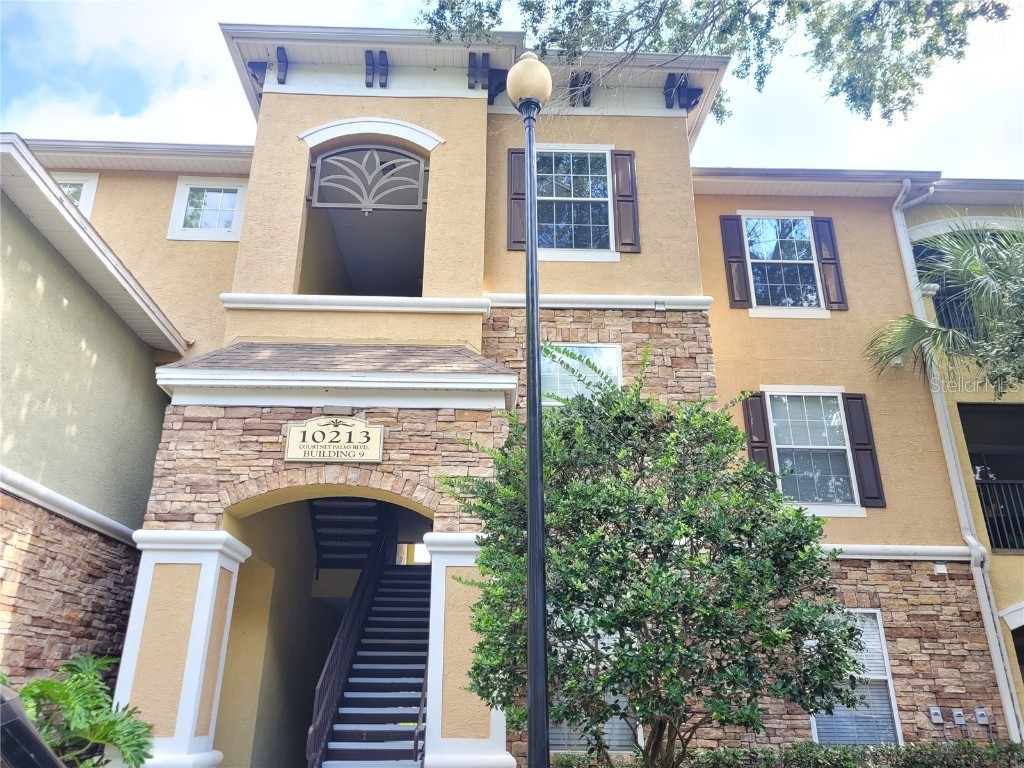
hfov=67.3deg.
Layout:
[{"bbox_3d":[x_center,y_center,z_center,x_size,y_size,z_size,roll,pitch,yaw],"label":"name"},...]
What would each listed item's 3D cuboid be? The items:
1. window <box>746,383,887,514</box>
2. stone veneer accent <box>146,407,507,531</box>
[{"bbox_3d":[4.469,1.008,11.516,1.912,2.014,0.130,1,-22,-1],"label":"window"},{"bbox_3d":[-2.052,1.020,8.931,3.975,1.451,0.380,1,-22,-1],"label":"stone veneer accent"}]

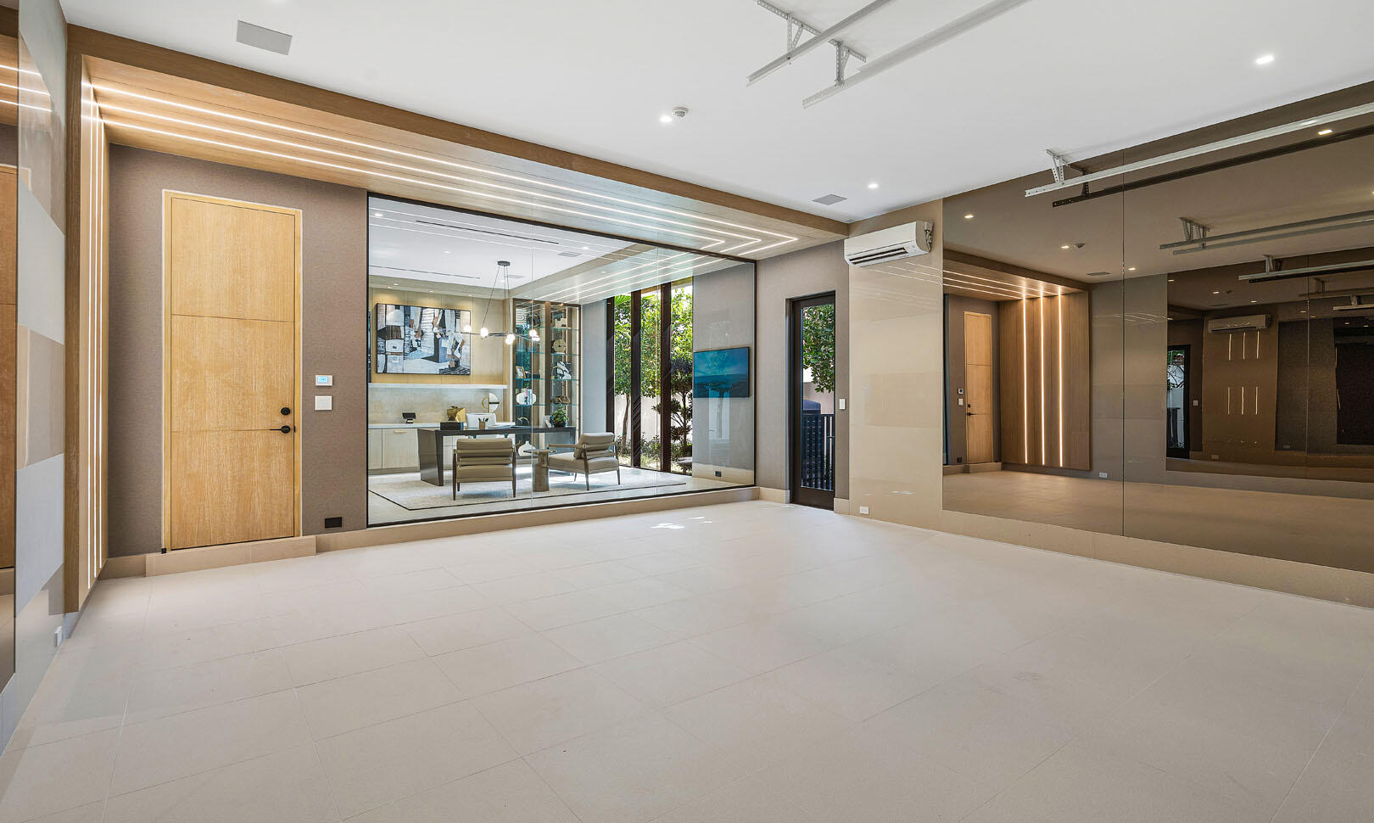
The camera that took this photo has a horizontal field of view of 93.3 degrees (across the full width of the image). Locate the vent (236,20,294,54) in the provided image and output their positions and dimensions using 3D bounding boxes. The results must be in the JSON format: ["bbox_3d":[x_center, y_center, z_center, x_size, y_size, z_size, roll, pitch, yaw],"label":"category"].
[{"bbox_3d":[-2.531,-2.230,3.884,0.272,0.030,0.268,0,1,-37],"label":"vent"}]

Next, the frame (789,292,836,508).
[{"bbox_3d":[1.613,-0.122,8.171,0.130,2.653,0.772,0,1,-37],"label":"frame"}]

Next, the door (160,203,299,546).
[{"bbox_3d":[-3.719,-0.310,5.334,0.915,2.804,0.090,0,1,-37],"label":"door"}]

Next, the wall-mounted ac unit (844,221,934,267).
[{"bbox_3d":[2.134,-1.782,6.959,0.230,0.305,0.895,0,1,-37],"label":"wall-mounted ac unit"}]

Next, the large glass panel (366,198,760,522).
[{"bbox_3d":[-0.990,-0.485,7.417,4.891,3.080,0.090,0,1,-37],"label":"large glass panel"}]

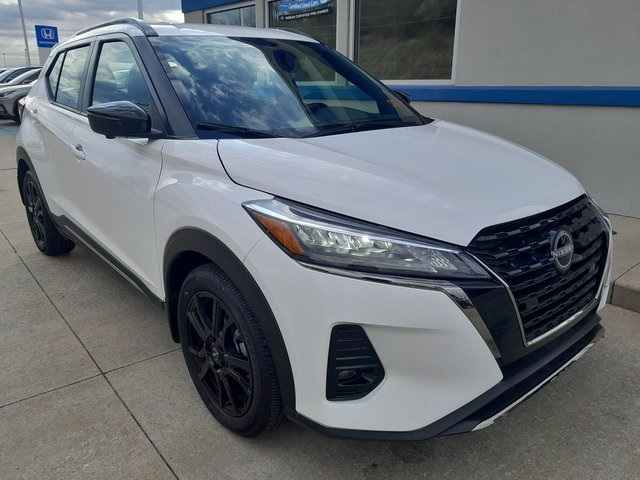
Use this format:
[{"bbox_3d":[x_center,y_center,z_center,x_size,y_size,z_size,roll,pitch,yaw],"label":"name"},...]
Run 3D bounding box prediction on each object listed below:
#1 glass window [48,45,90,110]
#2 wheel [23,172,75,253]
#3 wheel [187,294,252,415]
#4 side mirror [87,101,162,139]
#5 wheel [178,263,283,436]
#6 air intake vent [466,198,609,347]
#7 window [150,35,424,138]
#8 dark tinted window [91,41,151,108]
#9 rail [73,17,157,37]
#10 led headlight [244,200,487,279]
[{"bbox_3d":[-1.593,-1.001,3.100,0.060,0.400,0.900,11,6,-44],"label":"glass window"},{"bbox_3d":[-2.032,-0.212,3.765,0.210,0.657,0.657,-14,23,-39],"label":"wheel"},{"bbox_3d":[-0.320,0.403,1.879,0.170,0.468,0.468,-14,23,-39],"label":"wheel"},{"bbox_3d":[-0.796,-0.482,2.018,0.260,0.155,0.180,-14,23,-39],"label":"side mirror"},{"bbox_3d":[-0.303,0.399,1.893,0.210,0.657,0.657,-14,23,-39],"label":"wheel"},{"bbox_3d":[0.800,0.086,1.680,0.910,0.390,0.170,-14,23,-39],"label":"air intake vent"},{"bbox_3d":[-0.162,-0.825,2.552,1.400,0.140,0.880,-14,55,-39],"label":"window"},{"bbox_3d":[-0.946,-0.764,2.389,0.060,0.410,0.900,11,6,-44],"label":"dark tinted window"},{"bbox_3d":[-1.211,-1.152,2.802,0.060,0.120,1.350,-14,23,-39],"label":"rail"},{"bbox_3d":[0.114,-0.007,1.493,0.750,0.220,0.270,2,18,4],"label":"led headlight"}]

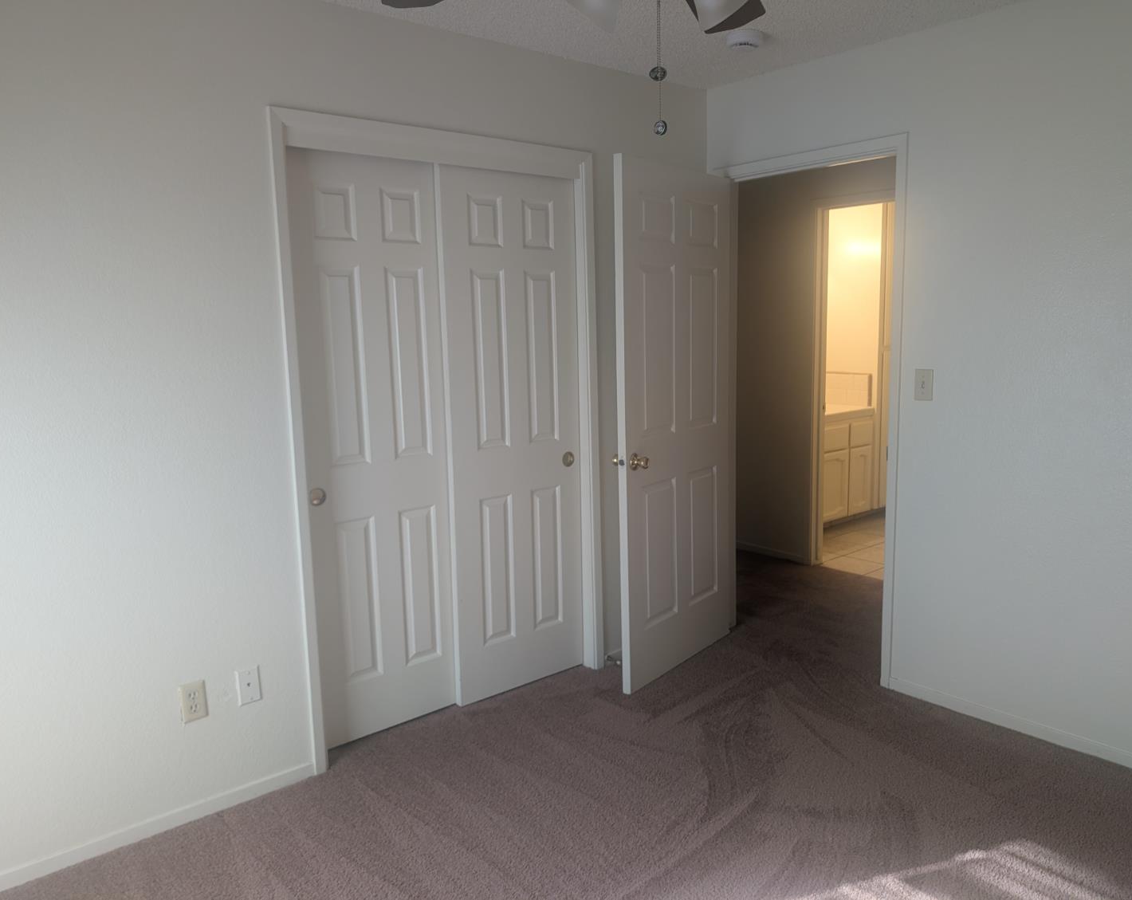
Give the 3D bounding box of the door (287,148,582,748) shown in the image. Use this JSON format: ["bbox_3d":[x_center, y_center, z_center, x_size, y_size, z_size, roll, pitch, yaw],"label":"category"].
[{"bbox_3d":[-0.433,-0.019,3.089,1.178,2.012,0.075,-8,11,-39],"label":"door"}]

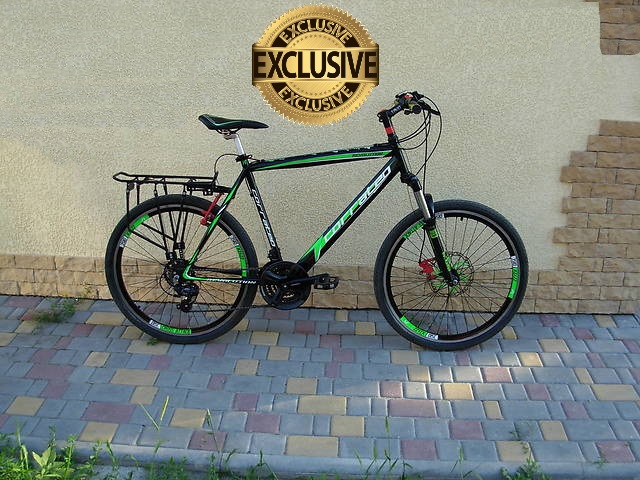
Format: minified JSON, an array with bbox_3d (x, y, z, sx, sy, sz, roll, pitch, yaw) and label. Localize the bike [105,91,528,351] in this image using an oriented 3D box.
[{"bbox_3d":[-0.020,-0.048,2.930,1.790,1.070,0.610,1,14,2],"label":"bike"}]

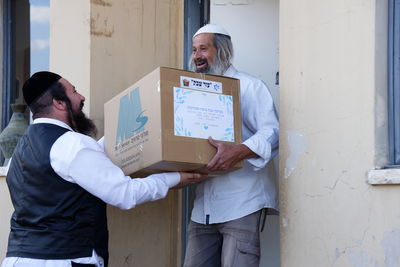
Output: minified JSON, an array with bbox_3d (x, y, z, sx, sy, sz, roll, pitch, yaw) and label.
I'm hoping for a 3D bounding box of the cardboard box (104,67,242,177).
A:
[{"bbox_3d":[-0.141,0.002,3.339,0.395,0.402,0.604,6,-16,-30],"label":"cardboard box"}]

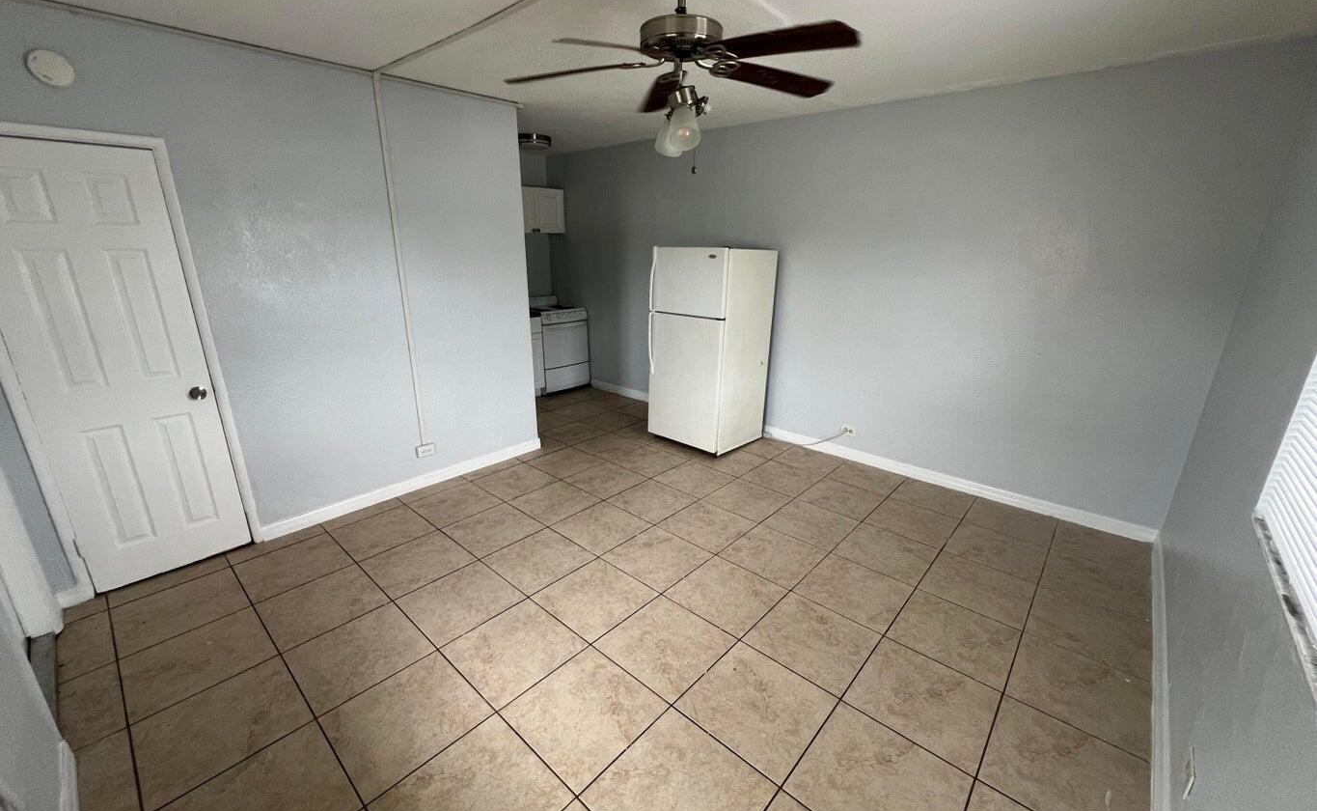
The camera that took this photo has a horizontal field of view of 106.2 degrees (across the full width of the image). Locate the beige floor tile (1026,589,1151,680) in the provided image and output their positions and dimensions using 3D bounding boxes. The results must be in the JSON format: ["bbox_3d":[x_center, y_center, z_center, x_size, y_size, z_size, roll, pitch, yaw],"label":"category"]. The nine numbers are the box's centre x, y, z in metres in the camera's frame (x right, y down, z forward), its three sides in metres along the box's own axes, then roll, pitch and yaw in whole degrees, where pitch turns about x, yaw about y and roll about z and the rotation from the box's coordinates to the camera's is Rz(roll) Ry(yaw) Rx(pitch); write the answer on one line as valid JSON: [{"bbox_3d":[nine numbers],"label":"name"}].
[{"bbox_3d":[1.975,1.026,2.276,0.425,0.015,0.450,15,23,39],"label":"beige floor tile"}]

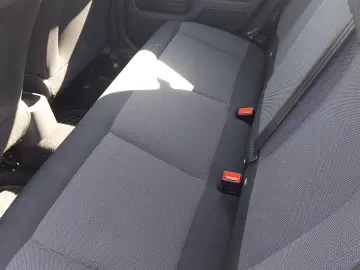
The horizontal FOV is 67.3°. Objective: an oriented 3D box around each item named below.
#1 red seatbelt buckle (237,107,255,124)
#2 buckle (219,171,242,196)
[{"bbox_3d":[0.244,-0.066,1.000,0.053,0.074,0.029,2,59,13],"label":"red seatbelt buckle"},{"bbox_3d":[0.152,0.142,0.776,0.053,0.074,0.029,7,50,18],"label":"buckle"}]

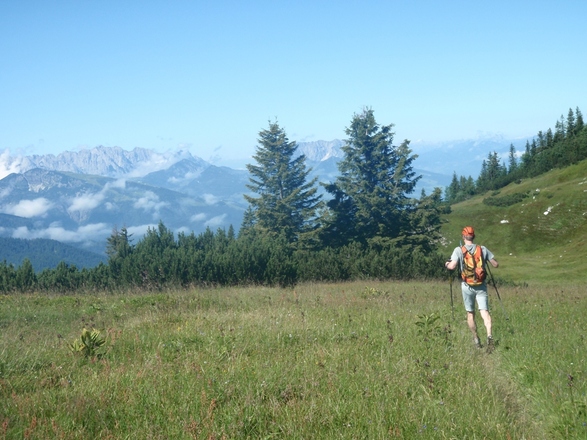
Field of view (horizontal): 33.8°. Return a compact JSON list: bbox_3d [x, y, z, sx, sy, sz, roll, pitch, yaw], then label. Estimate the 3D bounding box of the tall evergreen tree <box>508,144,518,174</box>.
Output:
[{"bbox_3d":[30.733,-8.312,135.000,1.500,4.400,1.500,0,2,0],"label":"tall evergreen tree"}]

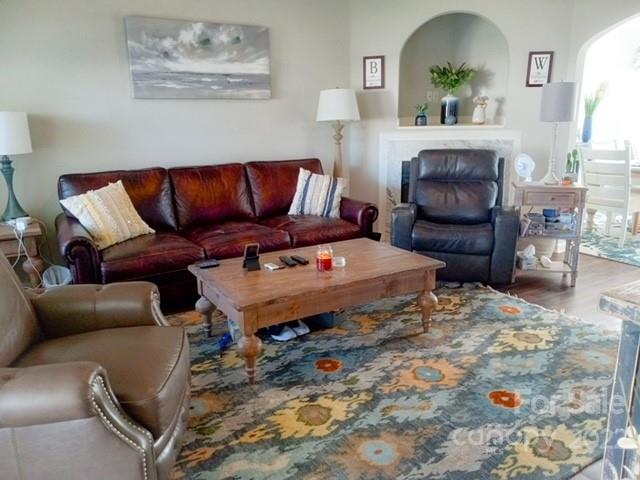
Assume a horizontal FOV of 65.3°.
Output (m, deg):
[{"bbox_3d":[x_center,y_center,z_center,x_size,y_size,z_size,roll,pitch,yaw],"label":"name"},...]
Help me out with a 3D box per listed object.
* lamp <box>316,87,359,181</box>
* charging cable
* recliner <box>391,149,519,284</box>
[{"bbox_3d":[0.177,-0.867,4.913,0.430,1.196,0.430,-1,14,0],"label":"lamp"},{"bbox_3d":[-1.946,0.101,3.292,0.200,0.481,0.160,-9,17,-30],"label":"charging cable"},{"bbox_3d":[1.133,-0.265,4.345,0.930,1.010,0.950,2,15,10],"label":"recliner"}]

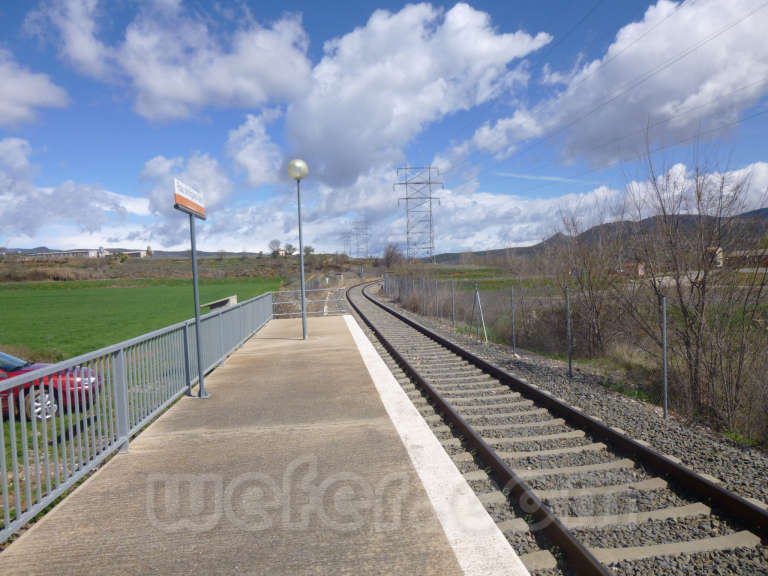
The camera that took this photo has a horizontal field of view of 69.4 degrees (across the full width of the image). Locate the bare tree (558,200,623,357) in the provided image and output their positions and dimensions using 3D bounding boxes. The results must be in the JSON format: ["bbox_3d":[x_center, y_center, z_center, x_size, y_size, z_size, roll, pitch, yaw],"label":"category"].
[{"bbox_3d":[5.770,-0.265,15.500,1.700,4.250,1.700,-2,1,0],"label":"bare tree"}]

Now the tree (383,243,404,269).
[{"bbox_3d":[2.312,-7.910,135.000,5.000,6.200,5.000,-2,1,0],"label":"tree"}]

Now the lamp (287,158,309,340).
[{"bbox_3d":[-2.059,-0.947,13.781,0.490,4.469,0.490,-2,1,-6],"label":"lamp"}]

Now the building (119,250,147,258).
[{"bbox_3d":[-136.019,-18.118,300.000,12.500,3.600,5.500,-2,2,14],"label":"building"}]

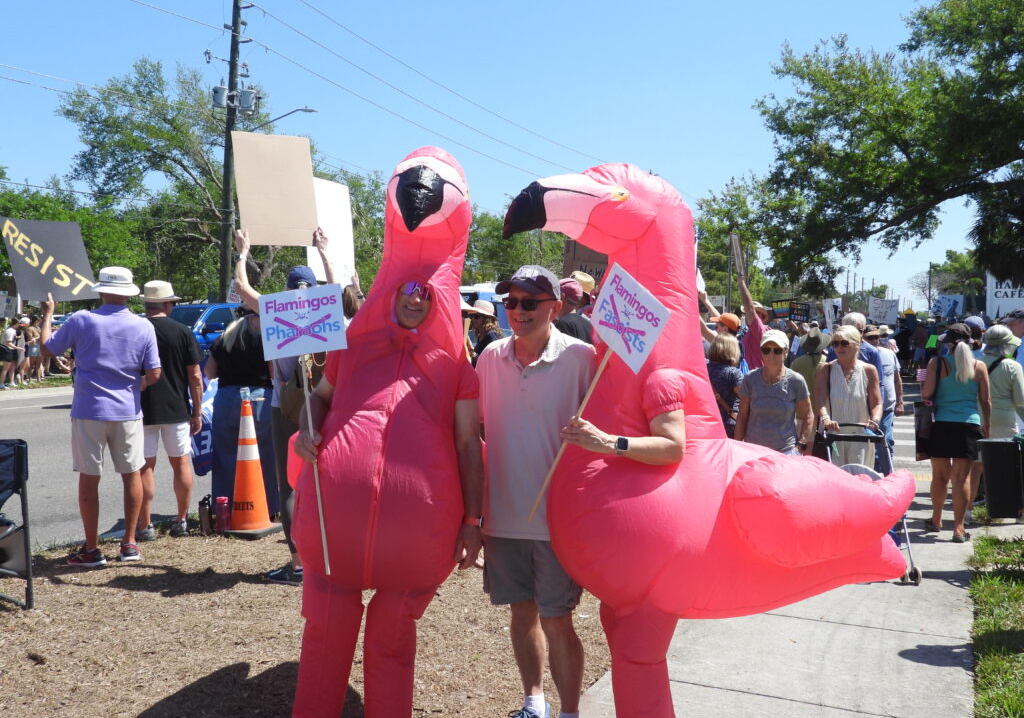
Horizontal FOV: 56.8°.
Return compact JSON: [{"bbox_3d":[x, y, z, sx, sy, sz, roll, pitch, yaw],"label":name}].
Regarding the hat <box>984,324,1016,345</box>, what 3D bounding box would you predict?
[{"bbox_3d":[4.042,-0.181,7.800,0.330,0.190,0.280,-1,3,-37],"label":"hat"}]

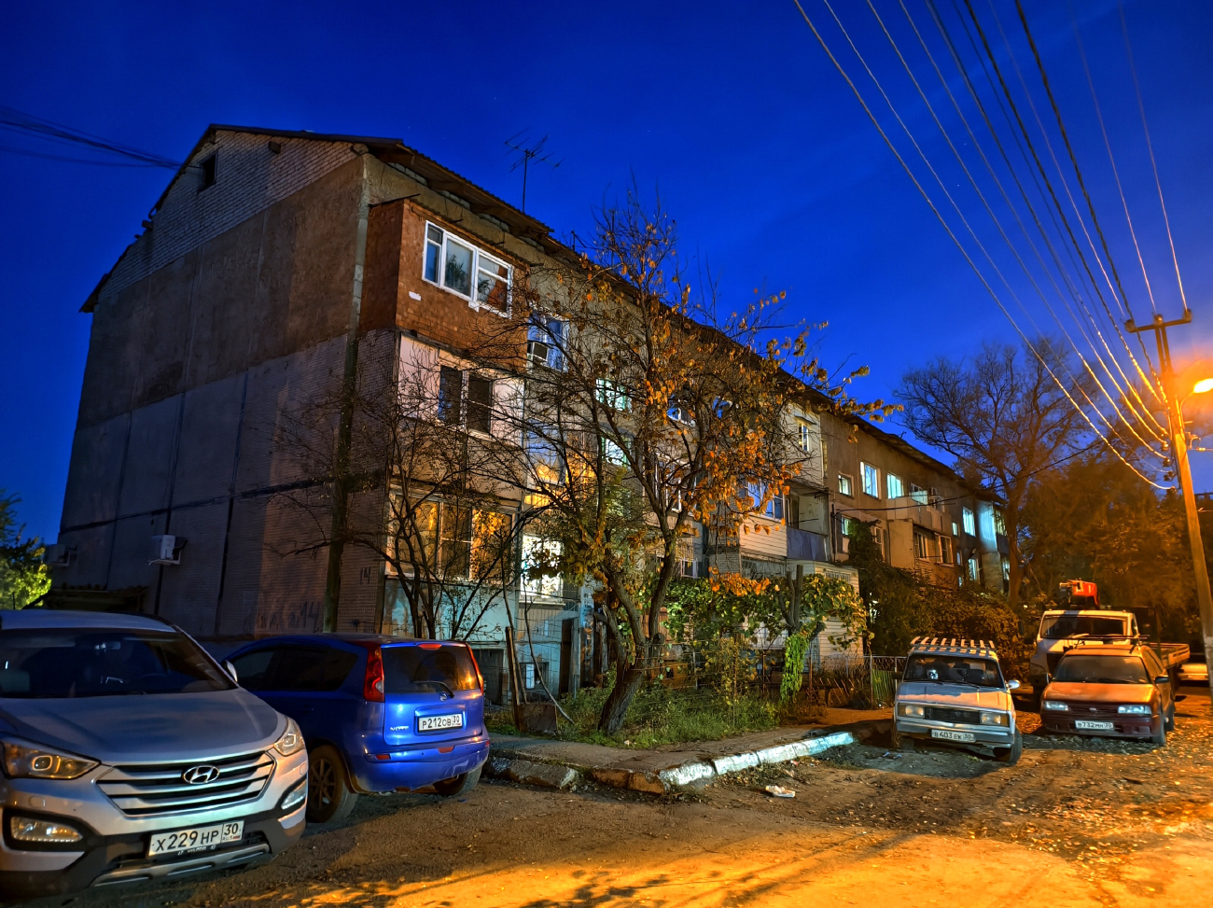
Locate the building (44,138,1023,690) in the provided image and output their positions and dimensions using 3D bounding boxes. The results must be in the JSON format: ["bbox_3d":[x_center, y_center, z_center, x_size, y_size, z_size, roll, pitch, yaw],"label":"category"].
[{"bbox_3d":[5.962,3.086,39.454,15.504,14.484,53.346,-9,-16,36],"label":"building"}]

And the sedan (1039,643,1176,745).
[{"bbox_3d":[8.994,4.203,14.389,1.690,1.470,4.420,-9,-16,36],"label":"sedan"}]

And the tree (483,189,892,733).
[{"bbox_3d":[1.356,-0.091,13.564,6.500,9.100,6.000,1,-13,0],"label":"tree"}]

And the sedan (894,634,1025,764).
[{"bbox_3d":[5.525,3.846,12.958,1.620,1.580,4.100,-1,-12,22],"label":"sedan"}]

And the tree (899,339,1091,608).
[{"bbox_3d":[16.685,1.884,35.168,8.400,15.200,8.400,-7,-14,29],"label":"tree"}]

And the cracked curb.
[{"bbox_3d":[1.473,4.061,11.270,2.221,0.260,6.538,-9,-16,36],"label":"cracked curb"}]

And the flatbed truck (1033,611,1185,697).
[{"bbox_3d":[13.092,5.274,20.921,2.280,2.280,6.400,-11,-17,40],"label":"flatbed truck"}]

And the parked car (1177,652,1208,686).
[{"bbox_3d":[25.695,9.335,34.894,1.680,1.430,4.200,-9,-16,38],"label":"parked car"}]

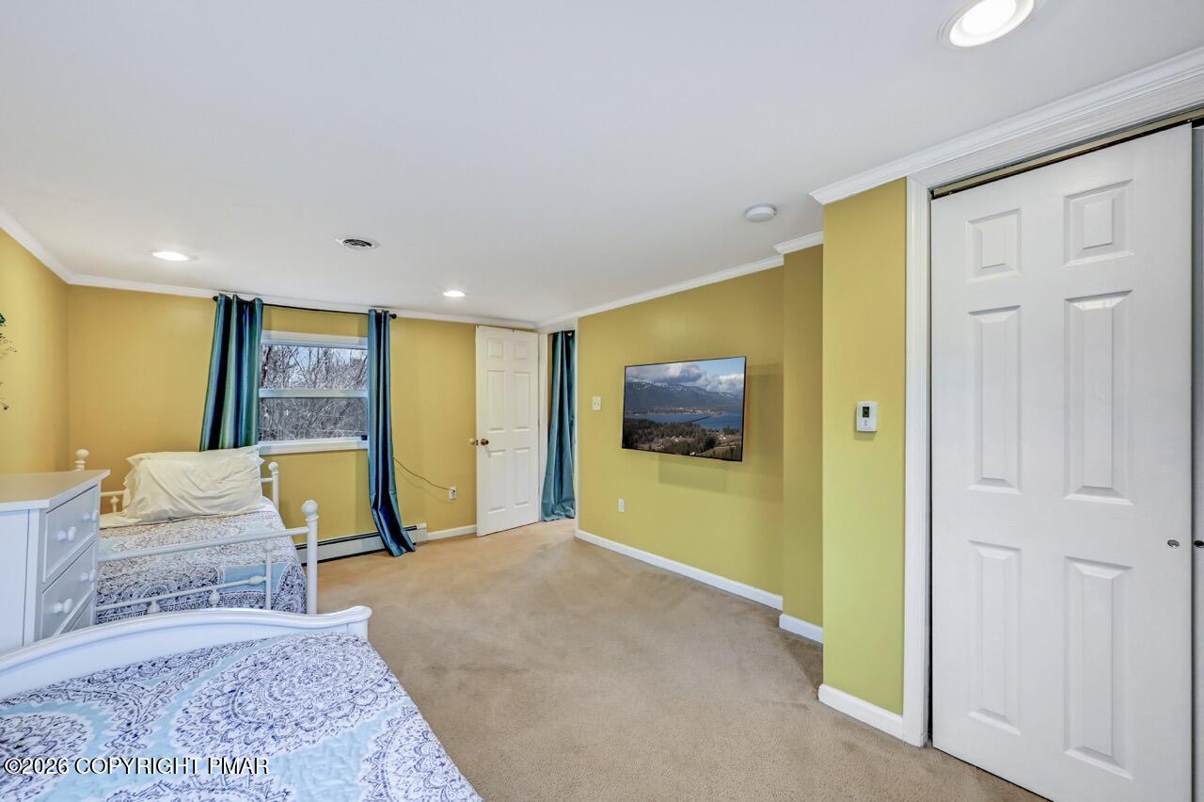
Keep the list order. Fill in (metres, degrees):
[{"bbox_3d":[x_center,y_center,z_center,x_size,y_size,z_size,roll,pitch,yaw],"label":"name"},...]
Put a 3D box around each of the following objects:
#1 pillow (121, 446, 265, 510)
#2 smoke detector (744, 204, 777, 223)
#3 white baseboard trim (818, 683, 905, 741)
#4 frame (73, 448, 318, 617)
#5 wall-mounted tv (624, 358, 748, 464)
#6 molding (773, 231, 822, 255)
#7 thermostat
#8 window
[{"bbox_3d":[-2.790,0.555,3.209,0.690,0.400,0.190,0,-15,-38],"label":"pillow"},{"bbox_3d":[0.750,-0.885,2.207,0.145,0.040,0.145,0,0,0],"label":"smoke detector"},{"bbox_3d":[1.040,1.251,1.900,0.017,0.088,0.330,0,0,-38],"label":"white baseboard trim"},{"bbox_3d":[-2.382,0.816,2.638,1.090,1.010,1.940,0,0,-38],"label":"frame"},{"bbox_3d":[0.556,0.057,3.454,0.060,0.680,1.180,0,0,-38],"label":"wall-mounted tv"},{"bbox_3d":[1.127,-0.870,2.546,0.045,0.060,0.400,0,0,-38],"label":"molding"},{"bbox_3d":[1.061,0.064,1.870,0.028,0.121,0.074,0,0,-38],"label":"thermostat"},{"bbox_3d":[-2.412,-0.063,3.969,0.870,0.985,0.100,0,0,-38],"label":"window"}]

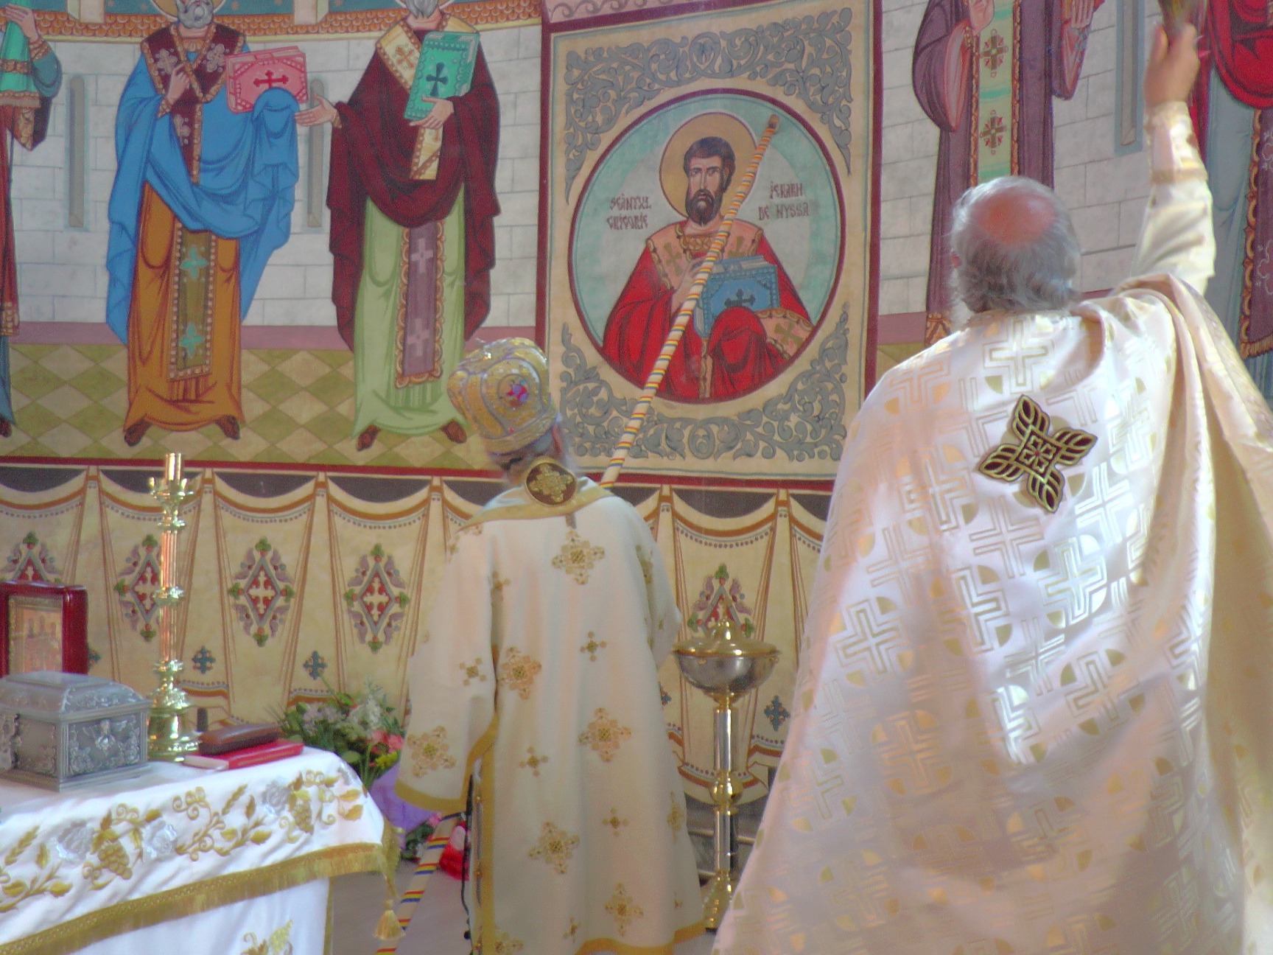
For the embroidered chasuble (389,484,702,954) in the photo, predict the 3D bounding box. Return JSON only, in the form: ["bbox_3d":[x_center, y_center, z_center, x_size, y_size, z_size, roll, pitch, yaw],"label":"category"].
[{"bbox_3d":[-0.238,0.653,3.730,0.820,1.330,0.560,1,1,6],"label":"embroidered chasuble"}]

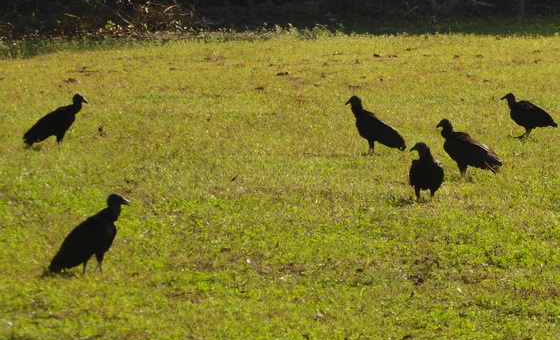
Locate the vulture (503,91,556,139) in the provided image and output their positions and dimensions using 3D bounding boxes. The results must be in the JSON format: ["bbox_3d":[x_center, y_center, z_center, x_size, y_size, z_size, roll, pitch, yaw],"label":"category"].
[{"bbox_3d":[2.162,-0.474,52.500,0.490,0.410,0.220,0,3,0],"label":"vulture"}]

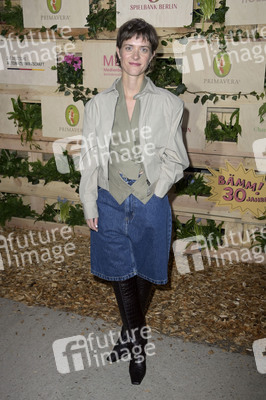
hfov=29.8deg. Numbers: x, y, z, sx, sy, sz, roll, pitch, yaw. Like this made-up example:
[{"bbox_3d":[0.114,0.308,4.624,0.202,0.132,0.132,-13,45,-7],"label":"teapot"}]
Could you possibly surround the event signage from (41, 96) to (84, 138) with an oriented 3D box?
[{"bbox_3d":[-0.489,-0.656,4.049,0.580,0.336,0.020,7,18,21],"label":"event signage"}]

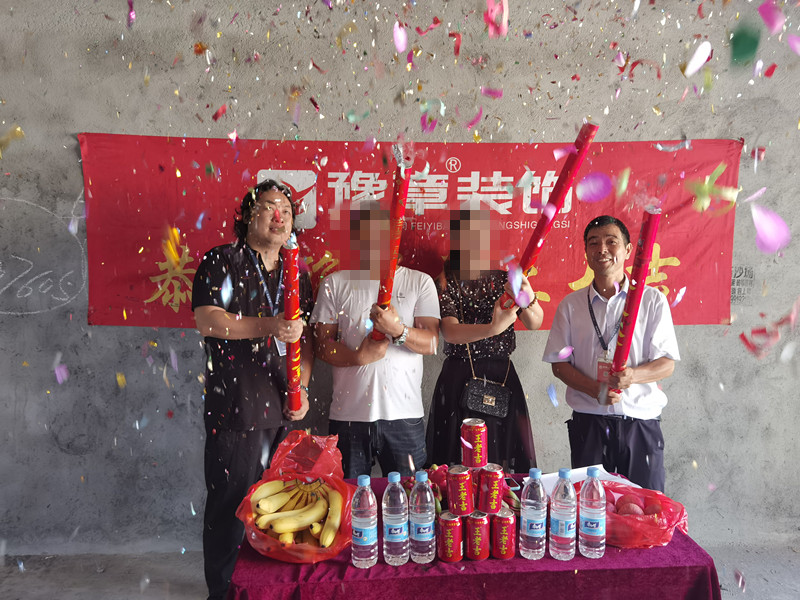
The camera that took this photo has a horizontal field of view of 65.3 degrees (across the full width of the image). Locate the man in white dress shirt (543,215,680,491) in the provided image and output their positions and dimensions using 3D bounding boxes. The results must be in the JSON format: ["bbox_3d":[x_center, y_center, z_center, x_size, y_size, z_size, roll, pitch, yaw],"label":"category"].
[{"bbox_3d":[0.798,0.500,2.365,0.490,1.675,0.370,2,8,18],"label":"man in white dress shirt"}]

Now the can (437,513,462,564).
[{"bbox_3d":[0.135,0.627,1.657,0.066,0.117,0.066,-1,7,0],"label":"can"}]

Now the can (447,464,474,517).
[{"bbox_3d":[0.153,0.479,1.564,0.066,0.117,0.066,-4,6,0],"label":"can"}]

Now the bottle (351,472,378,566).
[{"bbox_3d":[-0.091,0.574,1.623,0.065,0.237,0.065,-1,7,0],"label":"bottle"}]

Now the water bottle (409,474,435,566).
[{"bbox_3d":[0.057,0.542,1.564,0.065,0.226,0.065,0,6,0],"label":"water bottle"}]

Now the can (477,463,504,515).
[{"bbox_3d":[0.247,0.506,1.676,0.066,0.117,0.066,-1,7,0],"label":"can"}]

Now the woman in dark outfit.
[{"bbox_3d":[0.323,0.498,2.446,0.450,1.670,0.380,-1,8,-5],"label":"woman in dark outfit"}]

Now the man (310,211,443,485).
[{"bbox_3d":[-0.090,0.485,2.333,0.480,1.677,0.400,0,6,0],"label":"man"}]

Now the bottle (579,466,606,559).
[{"bbox_3d":[0.497,0.539,1.591,0.065,0.226,0.065,0,6,0],"label":"bottle"}]

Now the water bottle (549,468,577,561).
[{"bbox_3d":[0.430,0.564,1.645,0.065,0.237,0.065,-1,7,0],"label":"water bottle"}]

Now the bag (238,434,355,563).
[{"bbox_3d":[-0.270,0.513,1.668,0.325,0.260,0.320,0,6,0],"label":"bag"}]

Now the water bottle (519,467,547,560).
[{"bbox_3d":[0.338,0.540,1.581,0.065,0.226,0.065,0,6,0],"label":"water bottle"}]

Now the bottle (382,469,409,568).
[{"bbox_3d":[-0.010,0.571,1.635,0.065,0.237,0.065,-1,7,0],"label":"bottle"}]

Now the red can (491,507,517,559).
[{"bbox_3d":[0.279,0.624,1.664,0.066,0.117,0.066,-1,7,0],"label":"red can"}]

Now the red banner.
[{"bbox_3d":[0.051,-0.311,2.863,3.000,0.880,0.030,0,6,0],"label":"red banner"}]

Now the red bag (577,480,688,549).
[{"bbox_3d":[0.625,0.577,1.735,0.295,0.115,0.250,0,6,0],"label":"red bag"}]

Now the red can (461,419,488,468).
[{"bbox_3d":[0.185,0.355,1.541,0.066,0.117,0.066,0,6,0],"label":"red can"}]

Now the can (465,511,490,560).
[{"bbox_3d":[0.209,0.625,1.663,0.066,0.117,0.066,-1,7,0],"label":"can"}]

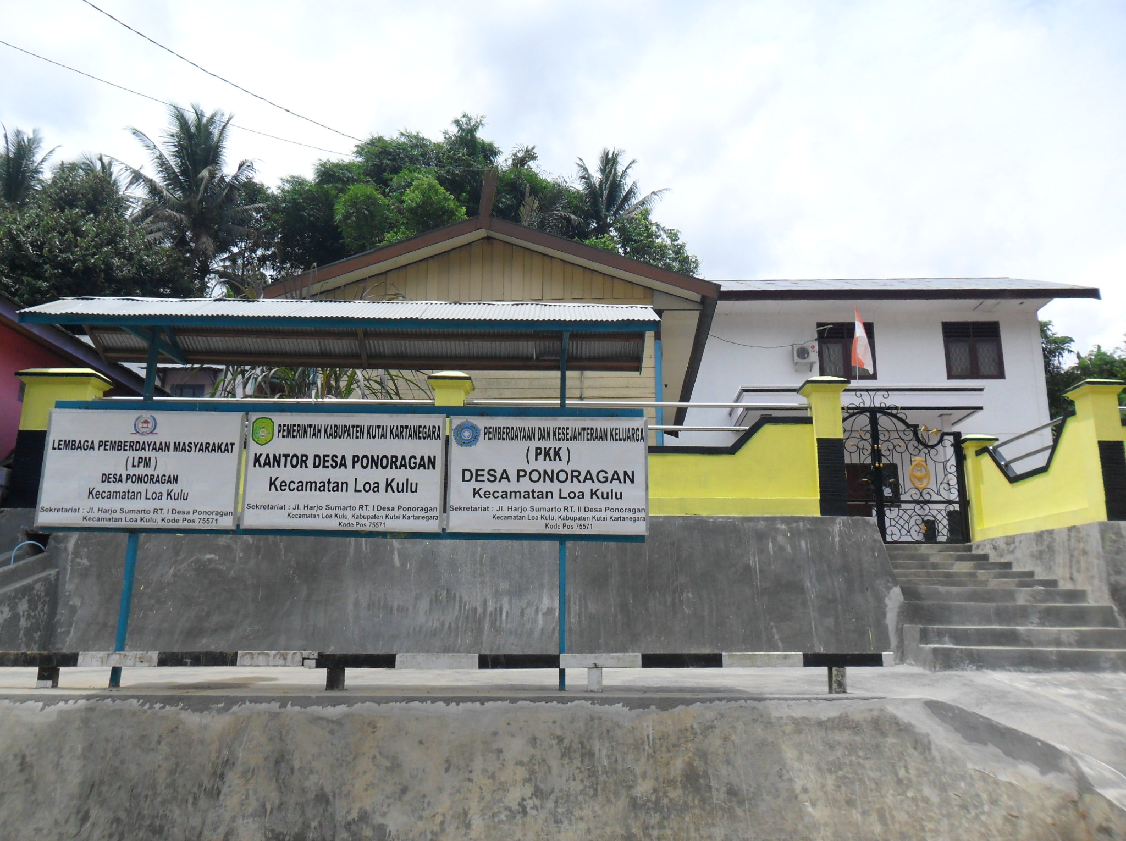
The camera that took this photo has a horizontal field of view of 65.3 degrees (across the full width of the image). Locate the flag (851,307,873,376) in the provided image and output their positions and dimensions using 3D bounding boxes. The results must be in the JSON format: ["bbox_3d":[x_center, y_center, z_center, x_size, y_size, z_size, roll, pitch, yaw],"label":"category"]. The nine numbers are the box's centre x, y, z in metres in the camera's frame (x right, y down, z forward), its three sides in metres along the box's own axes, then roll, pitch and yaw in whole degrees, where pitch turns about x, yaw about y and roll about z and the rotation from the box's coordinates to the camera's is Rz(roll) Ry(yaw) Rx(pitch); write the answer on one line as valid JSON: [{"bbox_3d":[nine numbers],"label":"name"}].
[{"bbox_3d":[7.541,-2.004,22.151,0.580,1.830,0.350,0,-12,3],"label":"flag"}]

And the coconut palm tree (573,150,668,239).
[{"bbox_3d":[3.222,-12.028,55.851,7.000,11.600,7.000,1,-12,0],"label":"coconut palm tree"}]

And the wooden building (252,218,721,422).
[{"bbox_3d":[-0.696,0.539,18.011,6.700,4.610,11.340,0,-12,4],"label":"wooden building"}]

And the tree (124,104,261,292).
[{"bbox_3d":[-16.274,-8.224,38.605,7.000,12.600,7.000,1,-12,0],"label":"tree"}]

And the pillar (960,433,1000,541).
[{"bbox_3d":[6.194,1.001,12.967,0.560,1.580,0.540,0,-12,1],"label":"pillar"}]

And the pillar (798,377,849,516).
[{"bbox_3d":[2.896,0.283,9.690,0.540,1.570,0.540,0,-12,1],"label":"pillar"}]

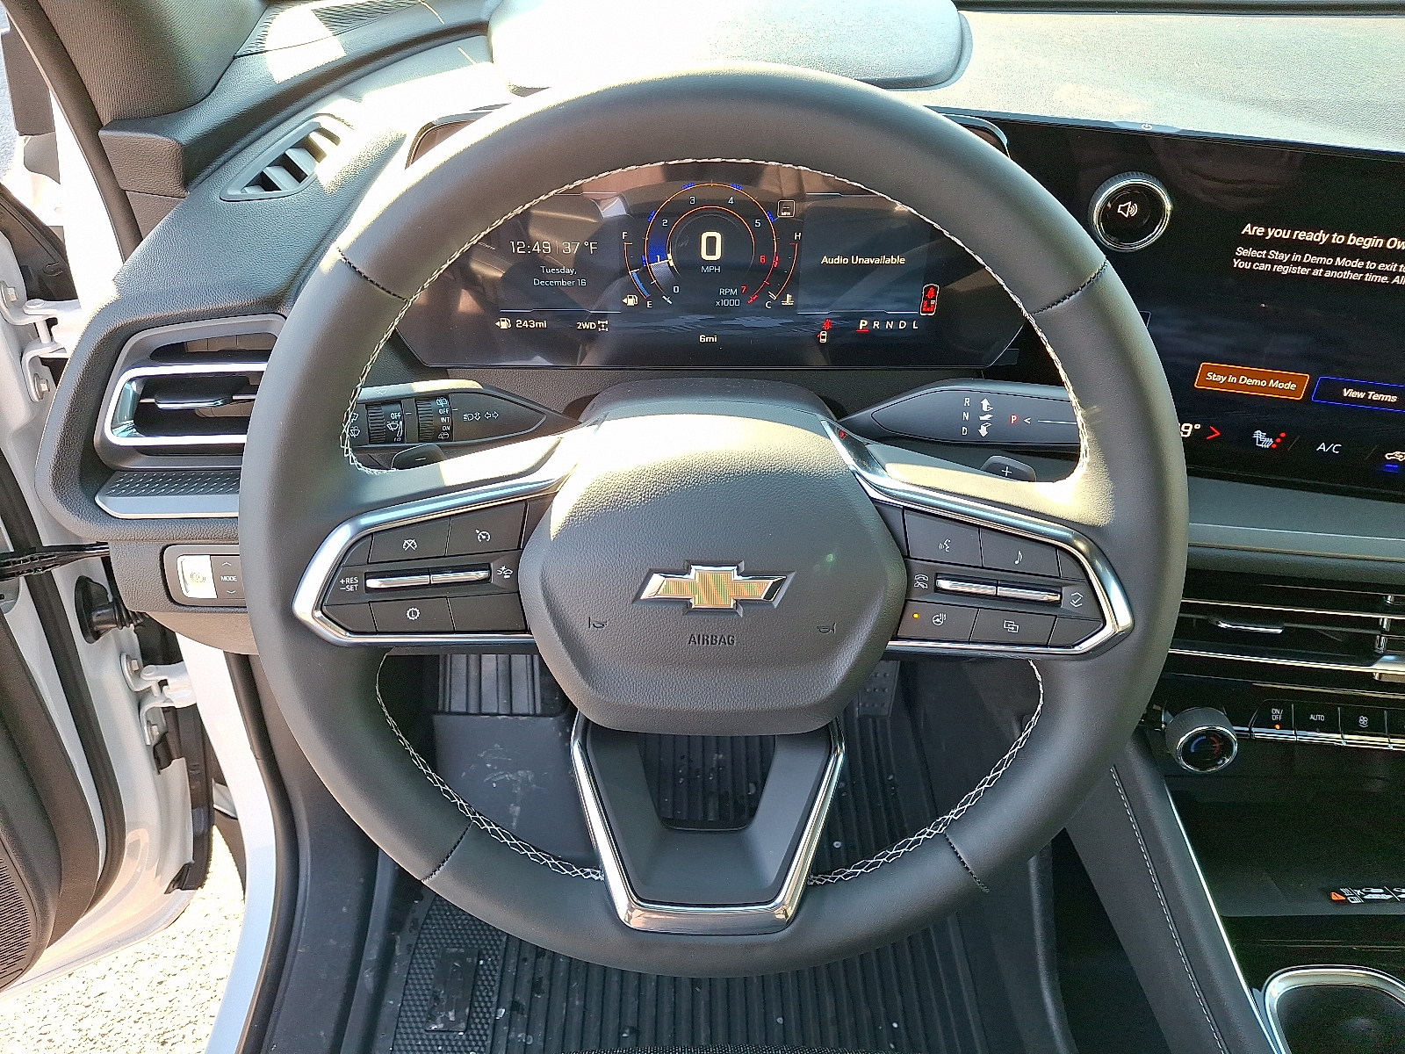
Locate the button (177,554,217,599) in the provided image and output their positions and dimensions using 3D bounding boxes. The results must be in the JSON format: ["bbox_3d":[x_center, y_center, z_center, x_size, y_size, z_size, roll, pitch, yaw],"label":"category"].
[{"bbox_3d":[-0.292,0.028,0.590,0.024,0.027,0.009,0,18,0],"label":"button"}]

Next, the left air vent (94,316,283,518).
[{"bbox_3d":[-0.281,-0.064,0.586,0.116,0.110,0.048,0,15,0],"label":"left air vent"}]

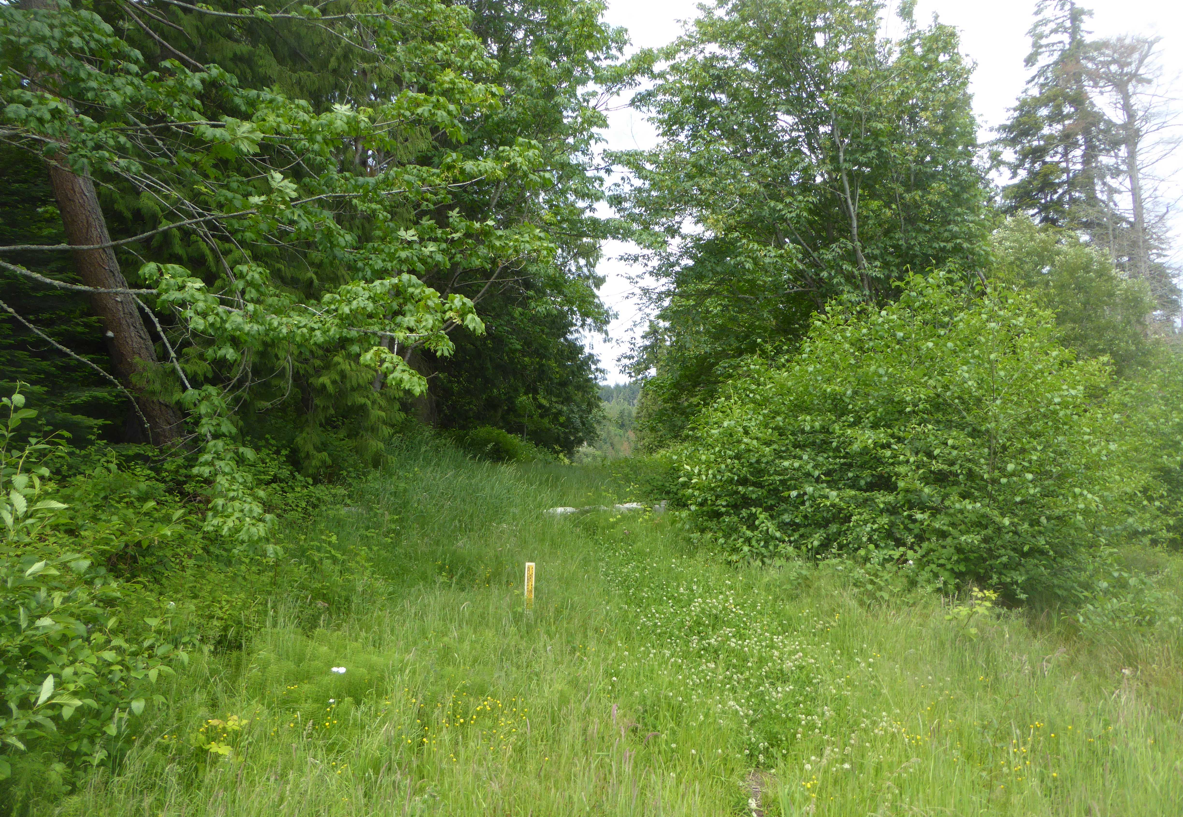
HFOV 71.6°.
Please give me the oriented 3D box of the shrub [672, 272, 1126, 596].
[{"bbox_3d":[3.180,0.120,8.800,4.600,3.300,3.800,-3,-4,14],"label":"shrub"}]

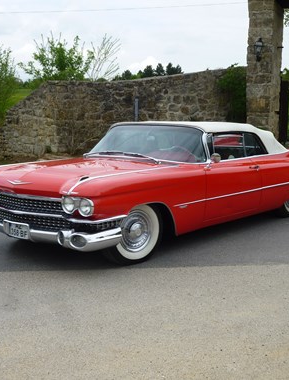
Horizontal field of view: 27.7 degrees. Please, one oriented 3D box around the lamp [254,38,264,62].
[{"bbox_3d":[3.315,-4.049,17.000,0.270,0.680,0.330,3,9,22],"label":"lamp"}]

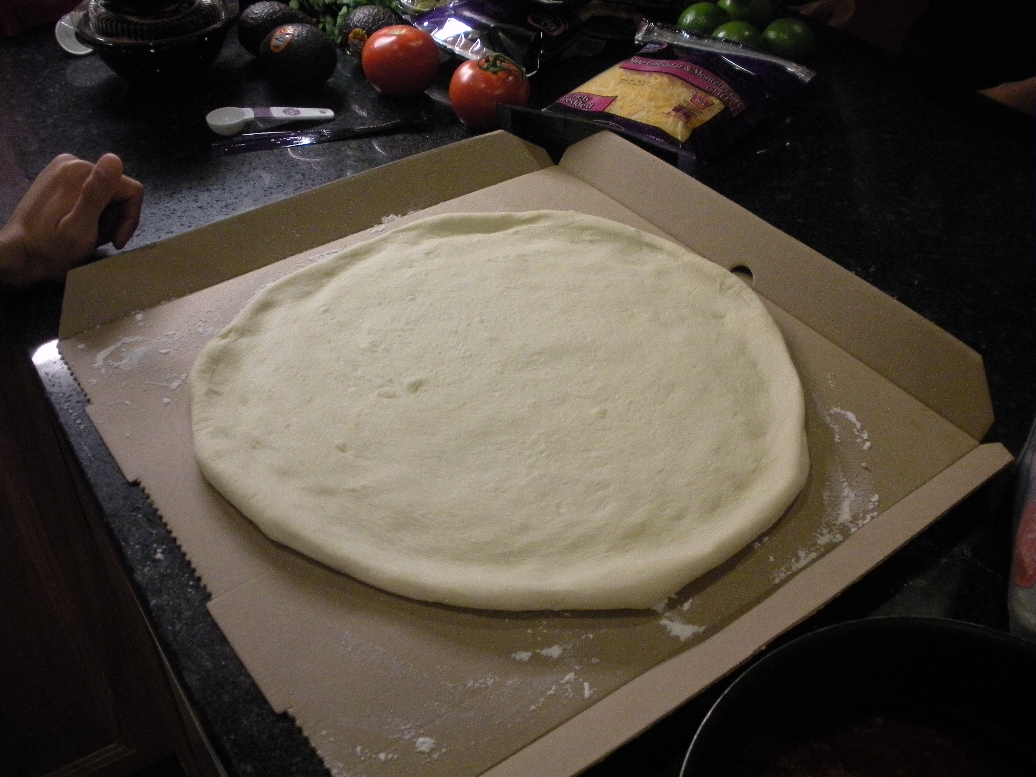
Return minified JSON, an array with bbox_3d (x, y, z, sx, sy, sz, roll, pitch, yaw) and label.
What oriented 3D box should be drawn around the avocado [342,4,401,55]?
[{"bbox_3d":[-0.136,-0.333,0.991,0.055,0.055,0.067,-20,45,-22],"label":"avocado"}]

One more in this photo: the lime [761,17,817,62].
[{"bbox_3d":[0.259,-0.329,1.000,0.050,0.046,0.050,1,41,0],"label":"lime"}]

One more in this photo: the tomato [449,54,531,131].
[{"bbox_3d":[-0.024,-0.254,0.896,0.070,0.060,0.070,1,41,0],"label":"tomato"}]

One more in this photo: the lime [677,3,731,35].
[{"bbox_3d":[0.182,-0.349,1.020,0.052,0.049,0.052,1,41,0],"label":"lime"}]

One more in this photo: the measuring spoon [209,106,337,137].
[{"bbox_3d":[-0.211,-0.230,0.896,0.107,0.021,0.033,-13,43,-16],"label":"measuring spoon"}]

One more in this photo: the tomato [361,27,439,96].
[{"bbox_3d":[-0.106,-0.295,0.943,0.070,0.060,0.070,1,41,0],"label":"tomato"}]

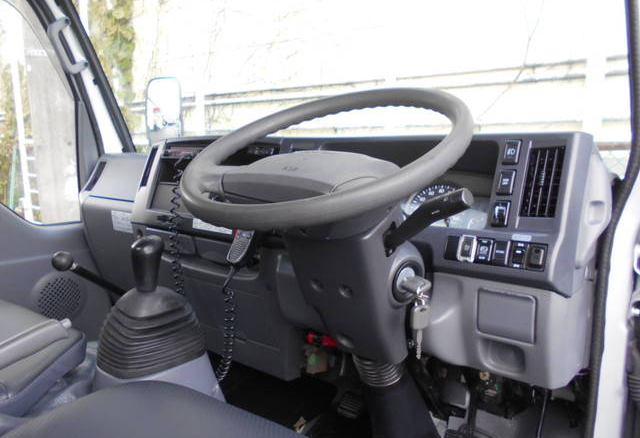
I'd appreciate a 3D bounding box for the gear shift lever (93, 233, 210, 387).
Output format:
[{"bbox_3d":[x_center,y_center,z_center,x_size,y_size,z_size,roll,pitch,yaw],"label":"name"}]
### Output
[{"bbox_3d":[-0.304,0.139,0.875,0.155,0.240,0.185,5,11,28],"label":"gear shift lever"}]

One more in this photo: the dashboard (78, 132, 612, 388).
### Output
[{"bbox_3d":[-0.080,0.058,1.338,1.470,0.570,0.380,5,11,28],"label":"dashboard"}]

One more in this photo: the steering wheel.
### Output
[{"bbox_3d":[0.011,-0.077,0.711,0.420,0.100,0.420,4,33,29],"label":"steering wheel"}]

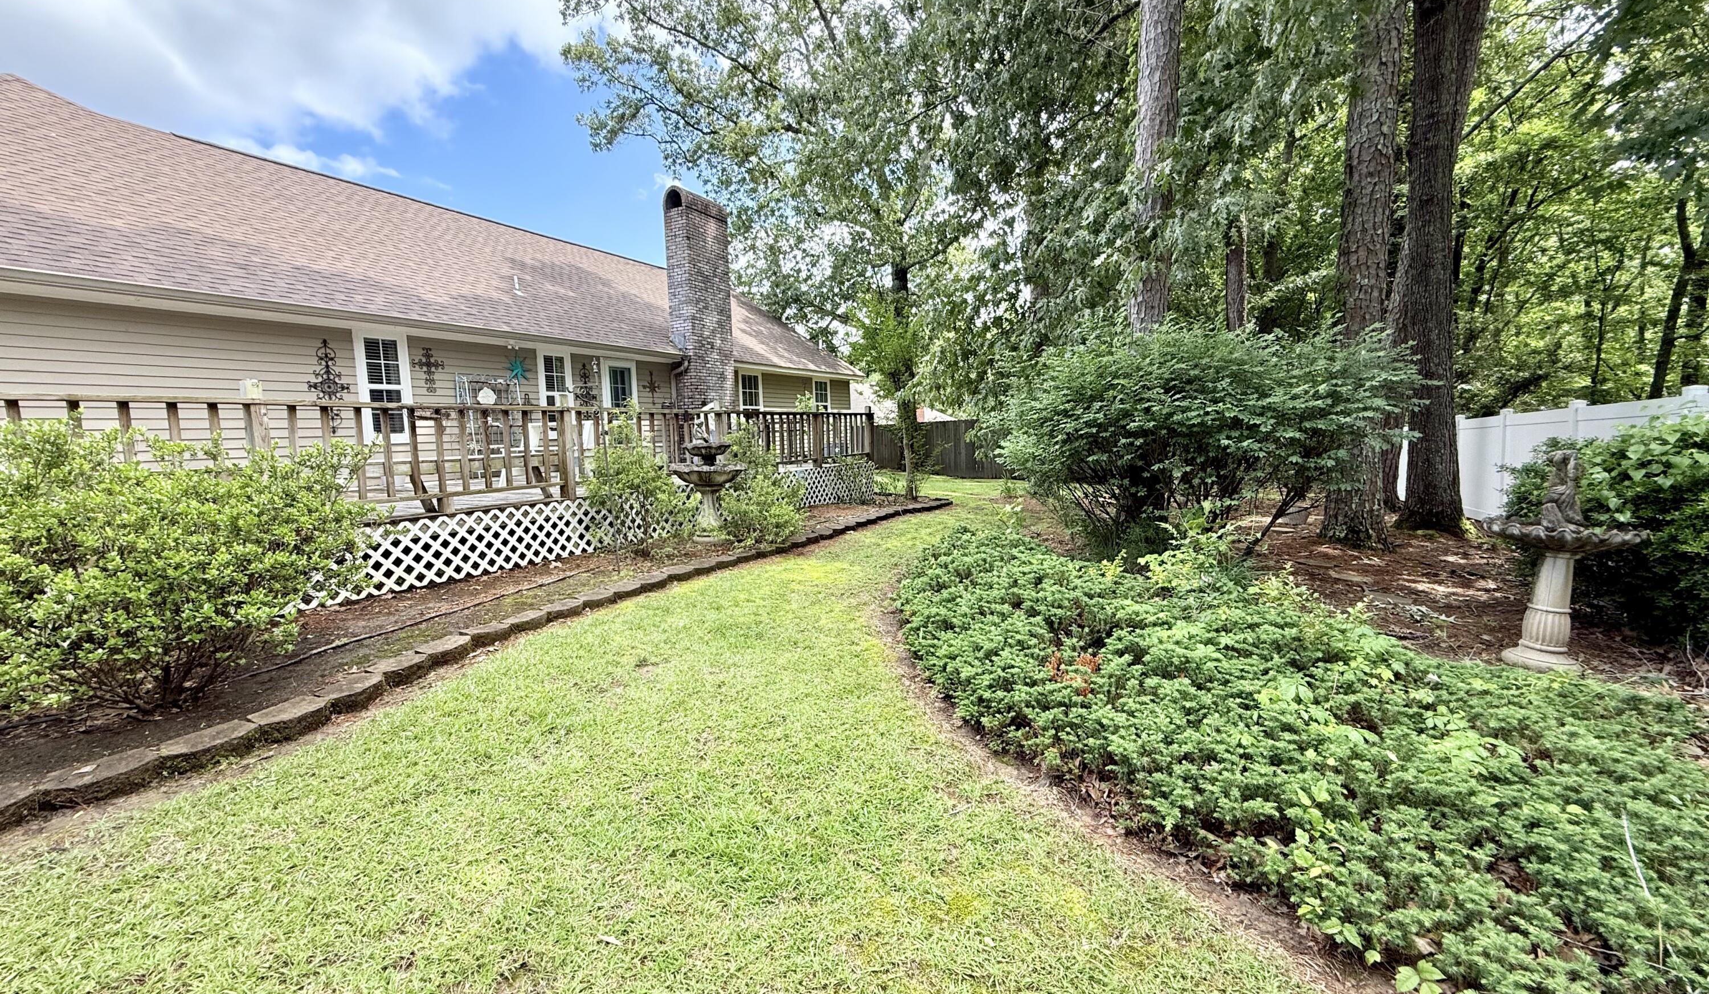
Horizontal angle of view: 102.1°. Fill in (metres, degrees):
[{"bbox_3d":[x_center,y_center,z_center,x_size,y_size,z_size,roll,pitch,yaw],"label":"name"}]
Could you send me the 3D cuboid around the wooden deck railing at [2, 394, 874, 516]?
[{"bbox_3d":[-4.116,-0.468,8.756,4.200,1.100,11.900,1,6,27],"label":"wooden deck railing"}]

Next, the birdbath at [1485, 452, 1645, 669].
[{"bbox_3d":[3.646,0.315,3.590,0.600,1.100,0.600,-7,8,-44],"label":"birdbath"}]

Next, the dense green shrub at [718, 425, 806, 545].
[{"bbox_3d":[-1.030,-0.148,7.371,0.900,1.230,0.900,-2,6,0],"label":"dense green shrub"}]

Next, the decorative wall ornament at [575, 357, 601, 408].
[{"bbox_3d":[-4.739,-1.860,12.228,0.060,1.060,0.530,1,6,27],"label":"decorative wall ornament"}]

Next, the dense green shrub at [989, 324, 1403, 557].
[{"bbox_3d":[3.470,-0.590,7.188,3.650,2.300,2.800,1,6,27],"label":"dense green shrub"}]

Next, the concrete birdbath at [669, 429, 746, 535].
[{"bbox_3d":[-1.610,-0.159,7.465,0.820,1.240,0.820,1,6,27],"label":"concrete birdbath"}]

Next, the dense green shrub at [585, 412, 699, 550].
[{"bbox_3d":[-2.167,-0.152,6.942,0.950,1.380,1.020,1,6,27],"label":"dense green shrub"}]

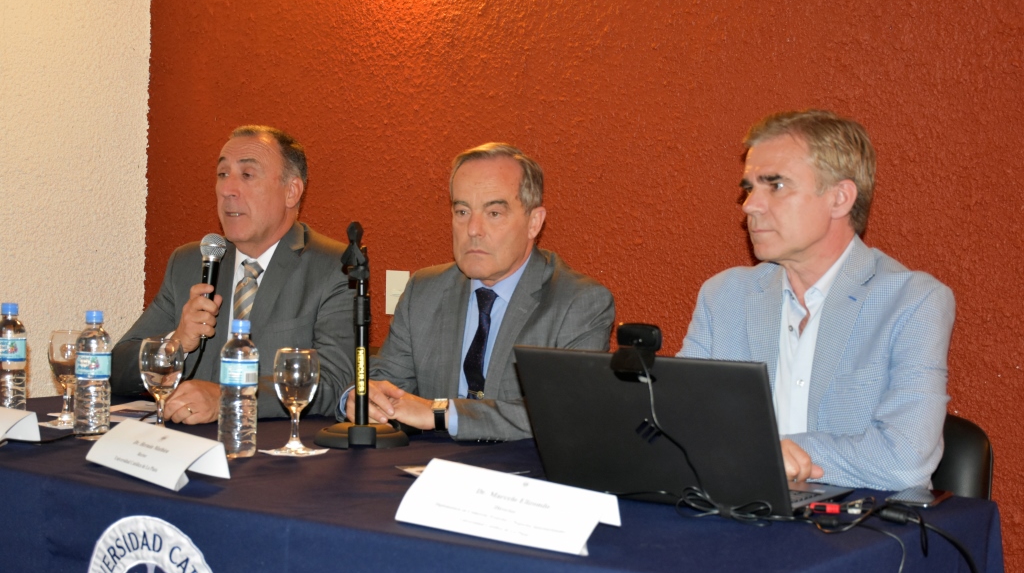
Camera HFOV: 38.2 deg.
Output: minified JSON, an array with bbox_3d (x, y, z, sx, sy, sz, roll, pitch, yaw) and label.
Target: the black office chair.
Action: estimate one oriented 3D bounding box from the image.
[{"bbox_3d":[0.465,0.622,2.446,0.500,0.821,0.539,2,1,34],"label":"black office chair"}]

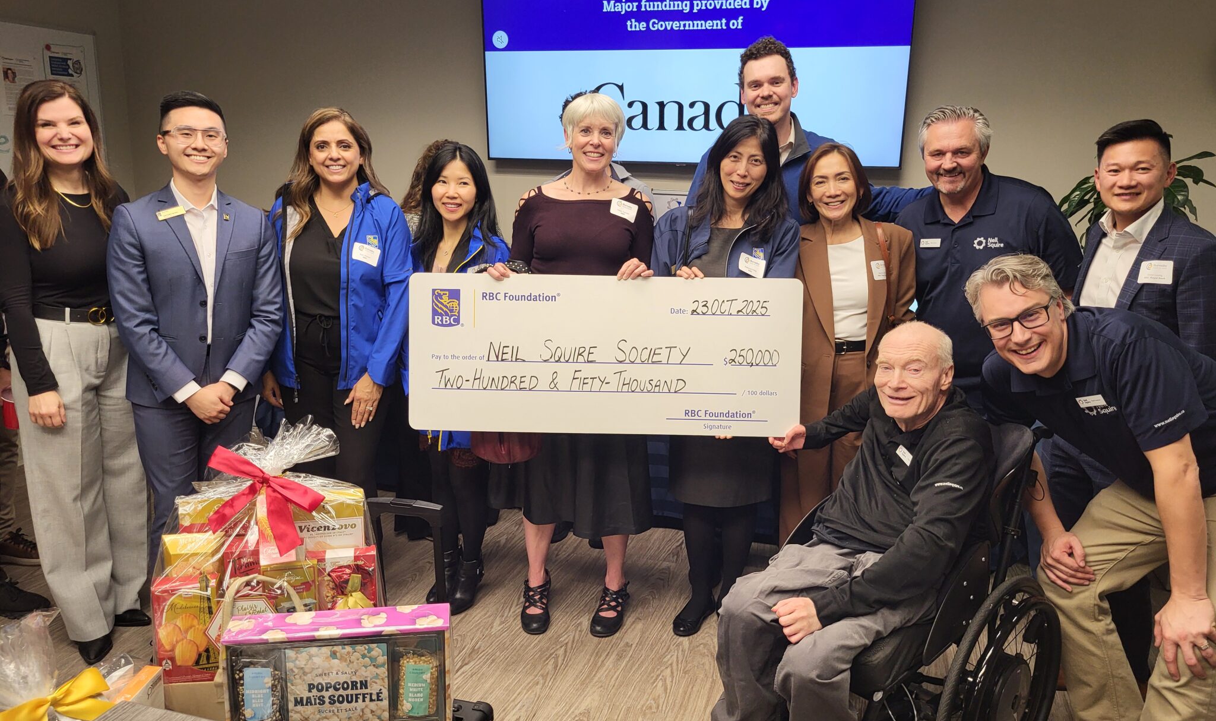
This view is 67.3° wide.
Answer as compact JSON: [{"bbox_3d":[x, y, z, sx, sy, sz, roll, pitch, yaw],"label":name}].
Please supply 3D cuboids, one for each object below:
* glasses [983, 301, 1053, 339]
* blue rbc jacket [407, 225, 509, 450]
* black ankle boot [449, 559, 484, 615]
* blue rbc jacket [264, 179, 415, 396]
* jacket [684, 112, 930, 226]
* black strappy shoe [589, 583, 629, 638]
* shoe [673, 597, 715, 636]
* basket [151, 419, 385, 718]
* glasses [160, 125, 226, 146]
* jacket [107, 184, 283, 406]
[{"bbox_3d":[0.900,-0.098,1.975,0.142,0.043,0.145,-21,-3,39],"label":"glasses"},{"bbox_3d":[-0.501,-0.076,3.042,0.400,0.745,0.270,4,13,13],"label":"blue rbc jacket"},{"bbox_3d":[-0.501,0.785,3.247,0.092,0.145,0.250,3,13,8],"label":"black ankle boot"},{"bbox_3d":[-0.848,-0.225,2.876,0.470,0.660,0.270,0,13,-5],"label":"blue rbc jacket"},{"bbox_3d":[0.638,-0.452,3.038,0.840,0.720,0.360,3,13,8],"label":"jacket"},{"bbox_3d":[0.005,0.833,3.137,0.093,0.120,0.250,4,13,11],"label":"black strappy shoe"},{"bbox_3d":[0.287,0.830,3.006,0.082,0.070,0.230,11,17,36],"label":"shoe"},{"bbox_3d":[-0.588,0.361,1.598,0.355,0.550,0.250,-2,14,-14],"label":"basket"},{"bbox_3d":[-1.189,-0.647,2.627,0.143,0.044,0.145,-1,10,-34],"label":"glasses"},{"bbox_3d":[-1.225,-0.183,2.713,0.480,0.659,0.320,-5,14,-25],"label":"jacket"}]

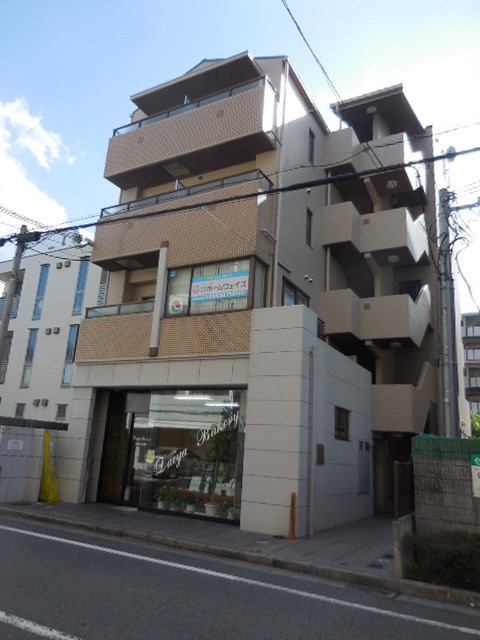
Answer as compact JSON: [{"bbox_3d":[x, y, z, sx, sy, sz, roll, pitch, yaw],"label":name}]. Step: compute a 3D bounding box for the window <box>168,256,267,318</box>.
[{"bbox_3d":[-0.591,-0.684,11.067,2.382,1.333,0.632,-5,-17,28],"label":"window"}]

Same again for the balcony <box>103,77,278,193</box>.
[{"bbox_3d":[-1.473,-5.011,12.959,5.174,1.617,0.858,-5,-18,28],"label":"balcony"}]

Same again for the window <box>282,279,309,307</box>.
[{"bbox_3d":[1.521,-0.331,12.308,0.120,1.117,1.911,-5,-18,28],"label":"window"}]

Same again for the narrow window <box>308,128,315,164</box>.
[{"bbox_3d":[2.233,-5.375,14.445,0.120,1.090,0.482,-5,-17,28],"label":"narrow window"}]

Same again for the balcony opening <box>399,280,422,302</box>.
[{"bbox_3d":[7.253,-1.157,19.604,0.911,1.176,0.221,-5,-18,28],"label":"balcony opening"}]

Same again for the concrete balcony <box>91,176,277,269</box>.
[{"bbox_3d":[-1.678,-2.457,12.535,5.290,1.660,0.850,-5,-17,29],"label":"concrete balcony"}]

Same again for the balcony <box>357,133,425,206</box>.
[{"bbox_3d":[5.361,-5.278,16.655,1.460,1.382,2.381,-5,-18,28],"label":"balcony"}]

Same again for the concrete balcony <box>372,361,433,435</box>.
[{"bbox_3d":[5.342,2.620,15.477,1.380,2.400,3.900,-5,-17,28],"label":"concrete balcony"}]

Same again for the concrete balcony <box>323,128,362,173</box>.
[{"bbox_3d":[3.576,-5.603,15.994,0.900,1.350,1.200,-5,-17,28],"label":"concrete balcony"}]

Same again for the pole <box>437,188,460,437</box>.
[{"bbox_3d":[4.172,0.622,9.271,0.340,7.200,0.340,-3,-16,29],"label":"pole"}]

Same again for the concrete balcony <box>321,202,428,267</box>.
[{"bbox_3d":[4.522,-2.713,15.687,2.386,1.441,3.454,-5,-18,28],"label":"concrete balcony"}]

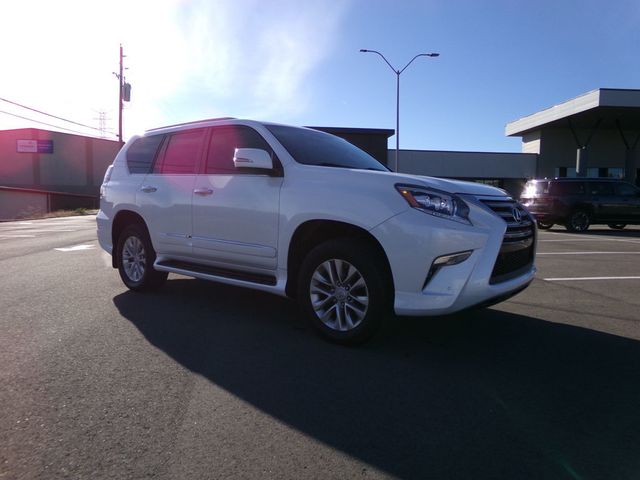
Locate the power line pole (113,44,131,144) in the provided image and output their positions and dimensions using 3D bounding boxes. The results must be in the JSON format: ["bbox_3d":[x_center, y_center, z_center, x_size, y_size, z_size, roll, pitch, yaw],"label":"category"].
[{"bbox_3d":[-15.830,-8.885,35.593,1.300,13.130,0.700,-2,6,-23],"label":"power line pole"}]

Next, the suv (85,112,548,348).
[{"bbox_3d":[-0.447,-0.312,4.661,4.860,1.850,1.890,5,7,39],"label":"suv"}]

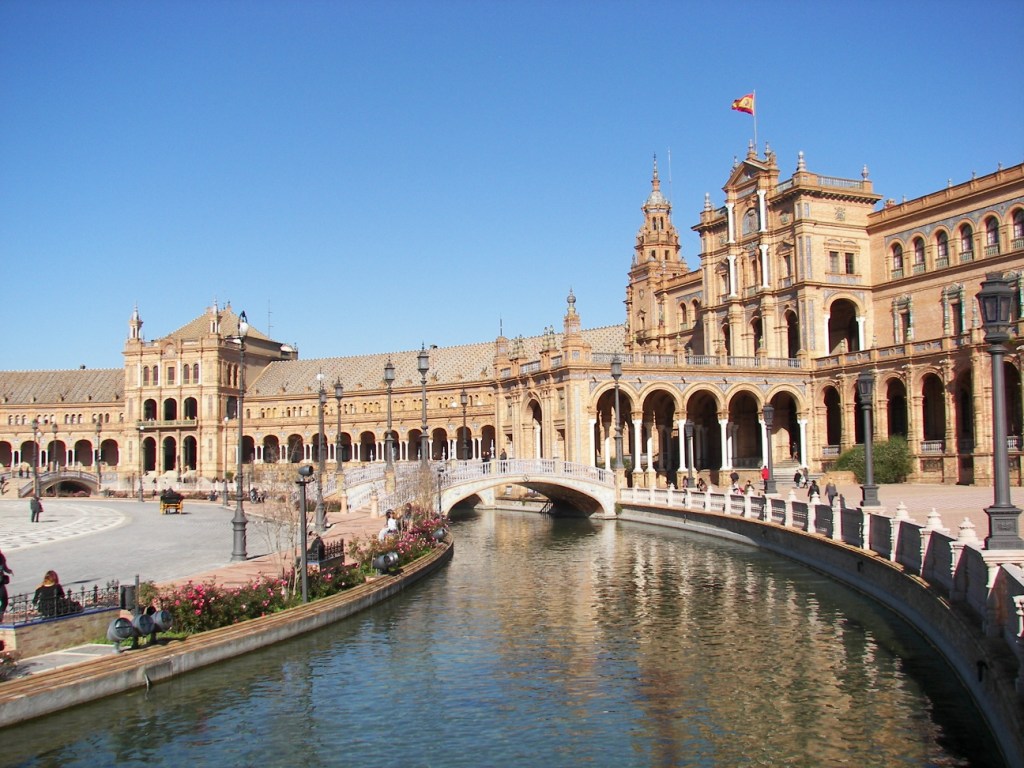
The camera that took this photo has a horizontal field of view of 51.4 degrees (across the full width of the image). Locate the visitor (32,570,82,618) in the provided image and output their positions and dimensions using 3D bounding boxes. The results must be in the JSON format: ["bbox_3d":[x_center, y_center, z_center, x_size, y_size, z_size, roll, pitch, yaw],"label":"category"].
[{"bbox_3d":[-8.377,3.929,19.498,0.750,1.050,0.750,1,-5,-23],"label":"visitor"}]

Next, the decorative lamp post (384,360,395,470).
[{"bbox_3d":[-8.554,2.059,74.318,0.660,8.000,0.660,1,-5,-22],"label":"decorative lamp post"}]

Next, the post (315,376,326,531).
[{"bbox_3d":[-9.353,3.197,51.816,0.580,7.900,0.580,-1,-5,0],"label":"post"}]

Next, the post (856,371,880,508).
[{"bbox_3d":[10.091,1.533,30.278,0.540,3.850,0.540,-2,-5,8],"label":"post"}]

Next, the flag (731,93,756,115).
[{"bbox_3d":[24.460,-29.648,112.758,2.500,2.200,0.700,-3,-5,20],"label":"flag"}]

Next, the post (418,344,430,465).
[{"bbox_3d":[-5.841,1.511,71.500,0.800,8.400,0.800,-1,-5,0],"label":"post"}]

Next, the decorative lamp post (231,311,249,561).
[{"bbox_3d":[-9.248,1.725,36.099,0.620,8.400,0.620,-1,-5,0],"label":"decorative lamp post"}]

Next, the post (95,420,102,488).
[{"bbox_3d":[-57.428,9.013,148.379,0.660,8.000,0.660,1,-5,-22],"label":"post"}]

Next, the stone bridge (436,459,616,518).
[{"bbox_3d":[-0.019,7.867,78.230,14.400,4.600,5.800,1,-5,-23],"label":"stone bridge"}]

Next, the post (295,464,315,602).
[{"bbox_3d":[-5.264,3.786,27.141,0.400,3.520,0.450,-4,-5,30],"label":"post"}]

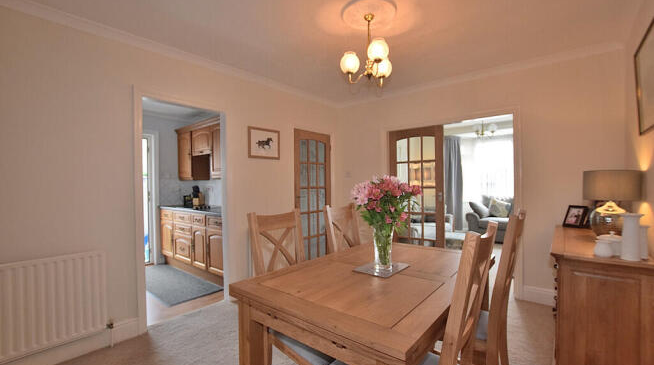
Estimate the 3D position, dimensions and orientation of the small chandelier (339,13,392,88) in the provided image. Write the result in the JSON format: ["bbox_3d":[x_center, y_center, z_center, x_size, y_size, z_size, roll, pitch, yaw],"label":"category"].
[{"bbox_3d":[0.328,-0.990,2.029,0.425,0.495,0.425,0,0,41],"label":"small chandelier"}]

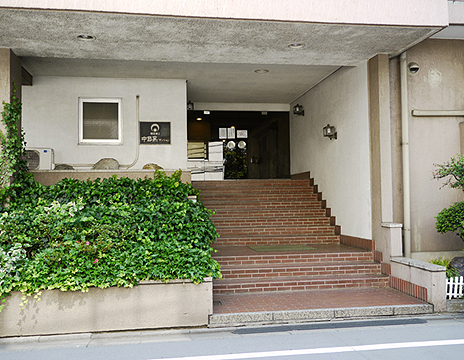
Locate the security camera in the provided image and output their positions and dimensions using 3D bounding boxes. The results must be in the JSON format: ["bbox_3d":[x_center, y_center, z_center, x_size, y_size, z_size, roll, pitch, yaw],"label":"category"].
[{"bbox_3d":[3.346,-2.045,9.166,0.215,0.220,0.120,0,-2,-9],"label":"security camera"}]

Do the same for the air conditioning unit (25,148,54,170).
[{"bbox_3d":[-4.148,-0.390,10.534,0.733,0.515,0.280,0,-2,-9],"label":"air conditioning unit"}]

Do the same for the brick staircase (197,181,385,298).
[{"bbox_3d":[0.757,0.914,10.410,3.180,2.000,4.350,0,-2,-9],"label":"brick staircase"}]

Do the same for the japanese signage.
[{"bbox_3d":[-1.725,-1.052,11.271,0.681,0.517,0.040,0,-2,-9],"label":"japanese signage"}]

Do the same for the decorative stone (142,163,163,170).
[{"bbox_3d":[-1.683,-0.241,10.662,0.437,0.215,0.340,0,-2,-9],"label":"decorative stone"}]

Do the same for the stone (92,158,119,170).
[{"bbox_3d":[-2.657,-0.292,10.515,0.554,0.323,0.420,0,-2,-9],"label":"stone"}]

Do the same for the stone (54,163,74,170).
[{"bbox_3d":[-3.481,-0.227,10.387,0.406,0.199,0.340,0,-2,-9],"label":"stone"}]

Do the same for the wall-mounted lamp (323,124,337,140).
[{"bbox_3d":[2.135,-1.035,10.878,0.290,0.341,0.250,0,-2,-9],"label":"wall-mounted lamp"}]

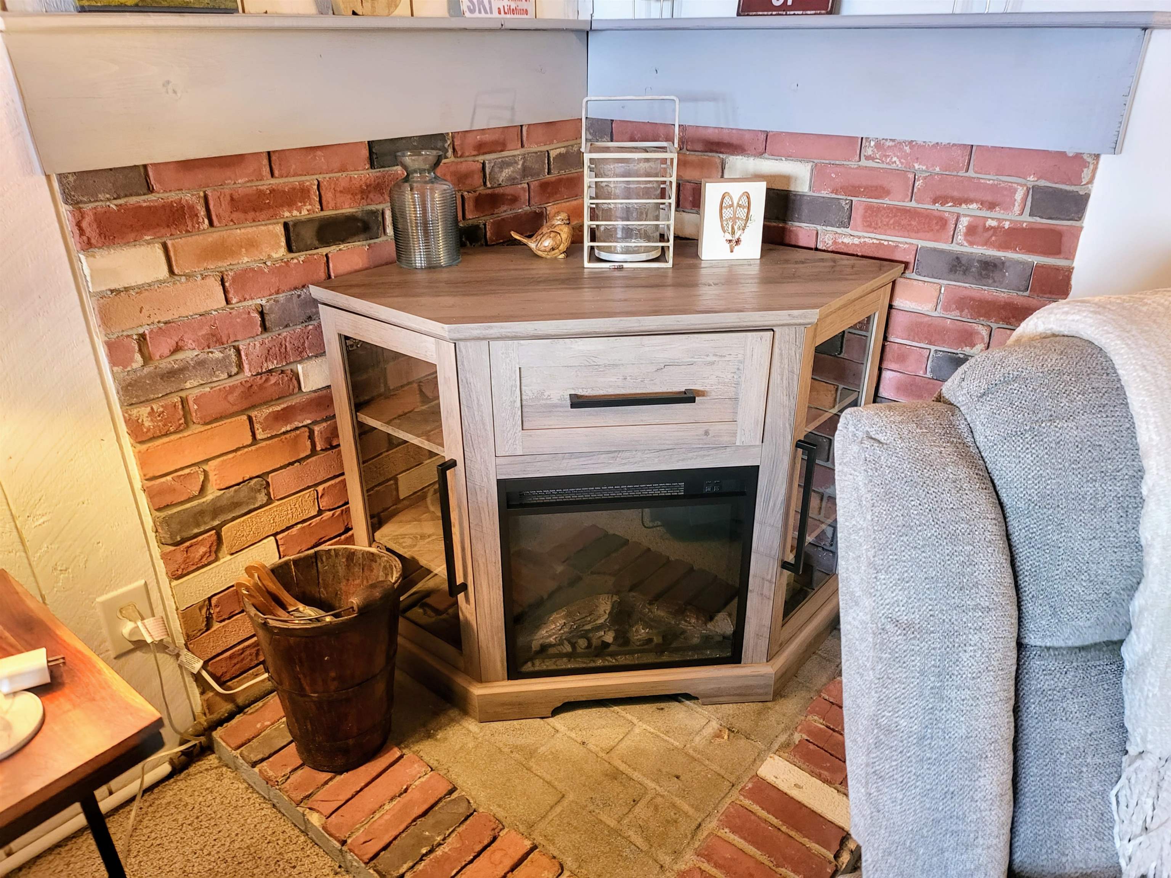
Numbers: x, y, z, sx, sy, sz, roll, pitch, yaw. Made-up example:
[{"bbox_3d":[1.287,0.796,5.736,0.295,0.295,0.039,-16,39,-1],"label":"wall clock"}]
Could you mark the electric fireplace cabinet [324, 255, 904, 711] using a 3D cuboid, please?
[{"bbox_3d":[0.057,0.062,1.654,1.086,0.805,0.519,-3,26,-5],"label":"electric fireplace cabinet"}]

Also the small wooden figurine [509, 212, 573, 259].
[{"bbox_3d":[-0.085,-0.402,1.595,0.122,0.085,0.056,2,26,4],"label":"small wooden figurine"}]

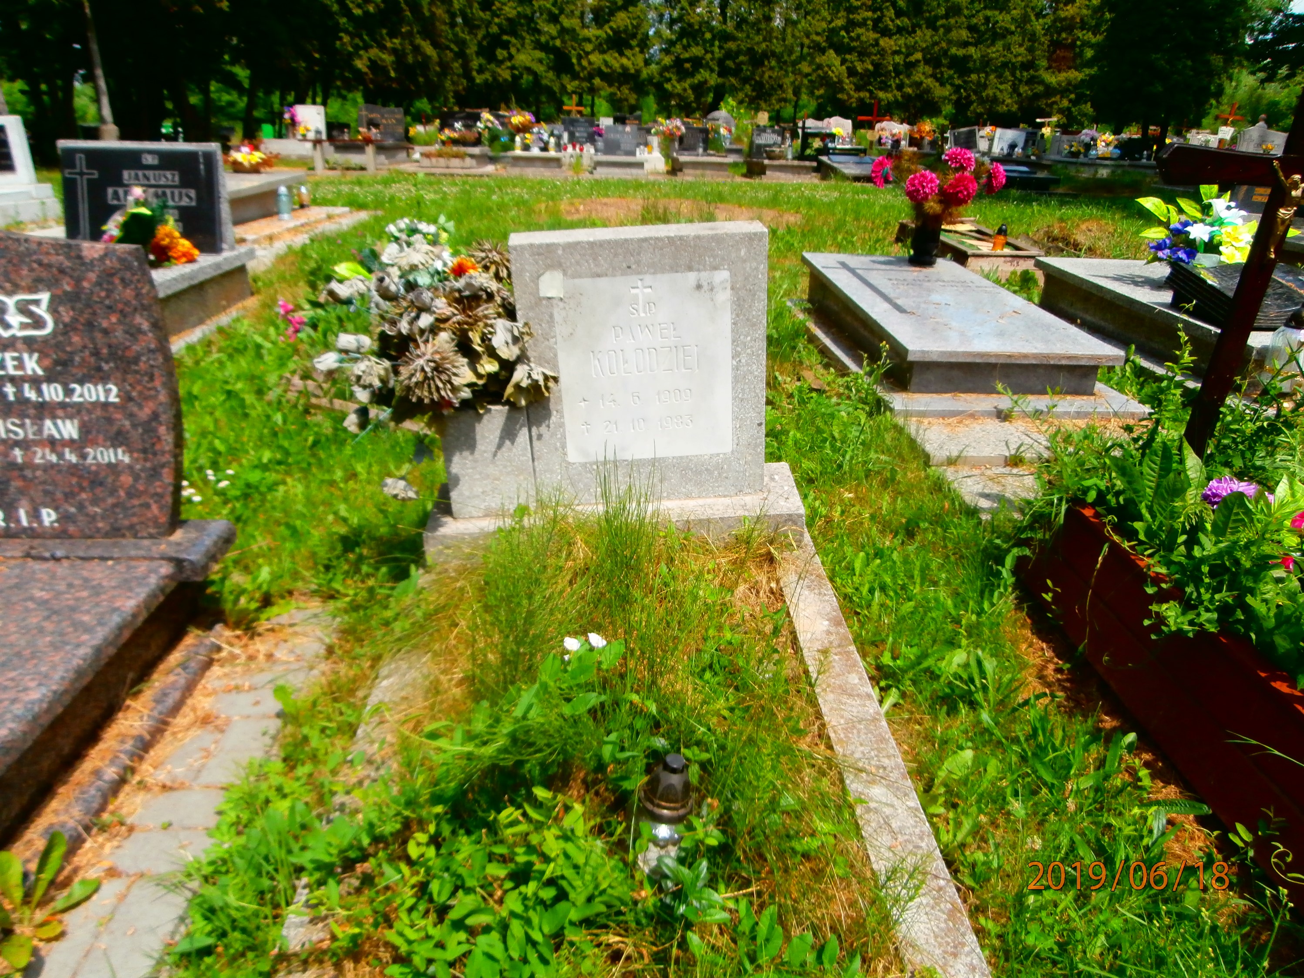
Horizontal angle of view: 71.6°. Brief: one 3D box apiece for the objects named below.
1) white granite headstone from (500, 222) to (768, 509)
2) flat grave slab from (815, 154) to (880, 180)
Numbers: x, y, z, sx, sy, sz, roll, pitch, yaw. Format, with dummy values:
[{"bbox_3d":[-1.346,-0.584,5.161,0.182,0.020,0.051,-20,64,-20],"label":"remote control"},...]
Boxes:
[{"bbox_3d":[-0.023,-0.335,2.530,0.664,0.746,0.145,-4,25,-4],"label":"white granite headstone"},{"bbox_3d":[3.335,-5.096,14.449,0.960,0.210,1.950,0,27,-4],"label":"flat grave slab"}]

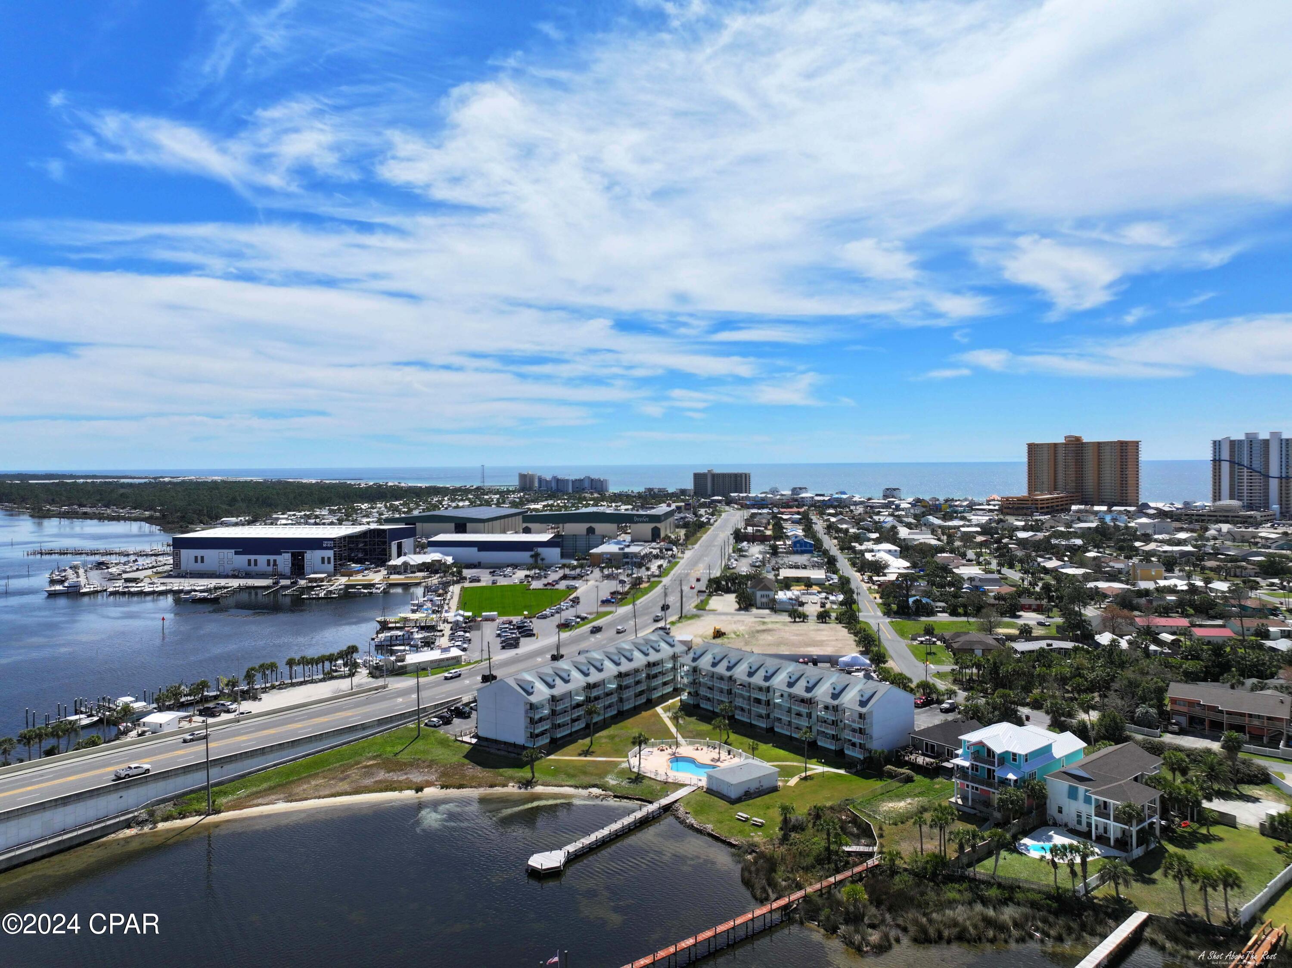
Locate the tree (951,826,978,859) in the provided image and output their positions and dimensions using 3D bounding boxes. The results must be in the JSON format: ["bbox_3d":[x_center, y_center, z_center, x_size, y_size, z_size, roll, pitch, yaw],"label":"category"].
[{"bbox_3d":[44.886,51.587,126.381,3.422,6.261,3.422,-1,1,0],"label":"tree"}]

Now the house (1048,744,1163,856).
[{"bbox_3d":[71.200,45.980,134.150,22.340,8.540,14.100,-2,2,-38],"label":"house"}]

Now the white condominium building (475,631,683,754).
[{"bbox_3d":[-11.620,42.900,193.880,14.500,13.010,55.110,0,2,33],"label":"white condominium building"}]

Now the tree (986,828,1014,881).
[{"bbox_3d":[45.840,48.080,116.680,3.700,6.060,3.700,-1,1,0],"label":"tree"}]

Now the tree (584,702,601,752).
[{"bbox_3d":[-11.006,49.266,182.553,3.398,8.494,3.398,-1,1,0],"label":"tree"}]

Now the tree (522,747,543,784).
[{"bbox_3d":[-19.490,48.300,154.500,3.720,5.300,3.720,-1,1,0],"label":"tree"}]

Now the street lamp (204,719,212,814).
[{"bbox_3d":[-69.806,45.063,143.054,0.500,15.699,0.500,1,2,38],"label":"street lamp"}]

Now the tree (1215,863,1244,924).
[{"bbox_3d":[69.595,48.865,106.746,3.200,6.876,3.200,0,1,0],"label":"tree"}]

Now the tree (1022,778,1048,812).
[{"bbox_3d":[61.727,50.386,142.182,4.171,6.954,4.171,-1,1,0],"label":"tree"}]

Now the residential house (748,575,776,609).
[{"bbox_3d":[44.563,41.001,339.733,10.300,11.000,12.000,0,1,10],"label":"residential house"}]

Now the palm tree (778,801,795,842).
[{"bbox_3d":[20.404,49.247,130.268,2.500,5.929,2.500,0,1,0],"label":"palm tree"}]

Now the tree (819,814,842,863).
[{"bbox_3d":[25.370,49.021,123.679,3.100,6.829,3.100,0,1,0],"label":"tree"}]

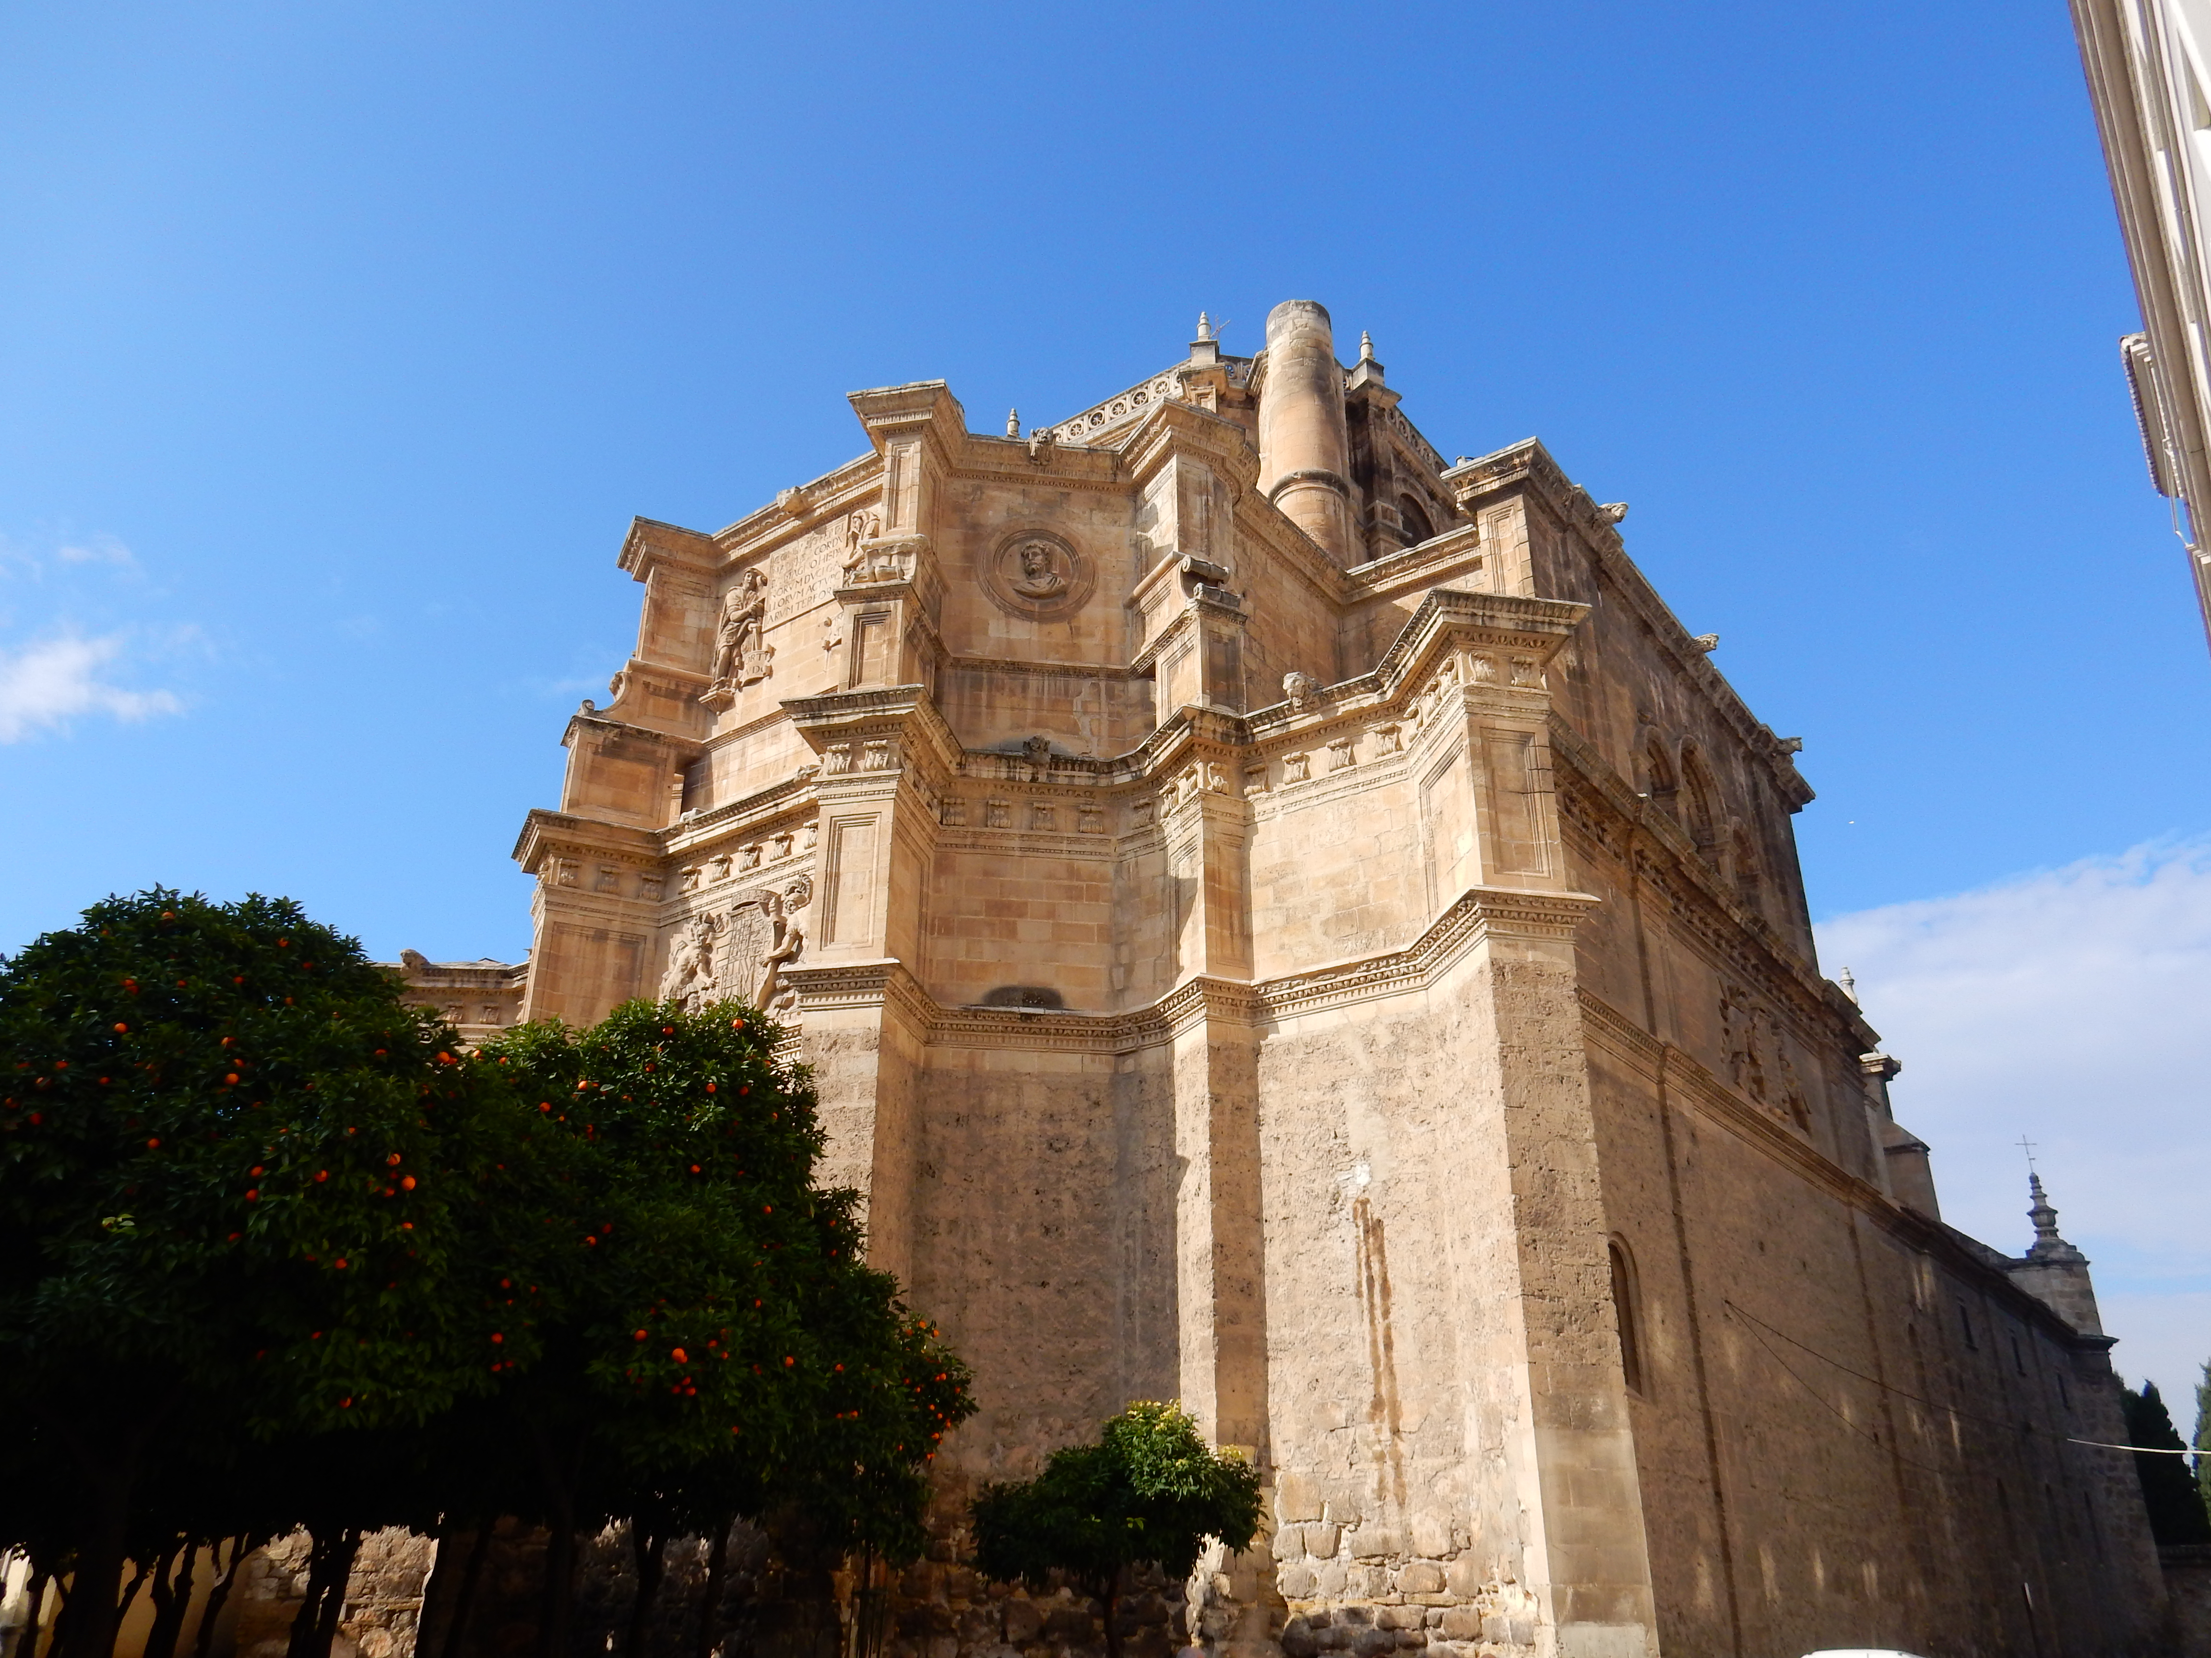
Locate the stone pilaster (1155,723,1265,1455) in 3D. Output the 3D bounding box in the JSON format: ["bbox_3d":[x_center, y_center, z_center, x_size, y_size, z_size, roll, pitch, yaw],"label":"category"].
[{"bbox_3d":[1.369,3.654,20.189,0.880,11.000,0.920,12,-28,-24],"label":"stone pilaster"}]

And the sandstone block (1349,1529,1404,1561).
[{"bbox_3d":[2.968,7.825,17.473,0.600,0.330,0.320,-18,-31,33],"label":"sandstone block"}]

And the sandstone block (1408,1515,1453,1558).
[{"bbox_3d":[3.487,7.596,17.147,0.460,0.400,0.320,-18,-31,33],"label":"sandstone block"}]

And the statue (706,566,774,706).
[{"bbox_3d":[-5.543,-2.974,24.226,1.020,2.050,0.450,-18,-31,33],"label":"statue"}]

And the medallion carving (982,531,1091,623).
[{"bbox_3d":[-1.047,-3.815,23.906,1.620,1.520,0.280,4,-25,-7],"label":"medallion carving"}]

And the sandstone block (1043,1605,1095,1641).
[{"bbox_3d":[-0.422,9.032,18.151,0.570,0.360,0.350,4,-25,-7],"label":"sandstone block"}]

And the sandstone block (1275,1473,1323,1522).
[{"bbox_3d":[2.215,7.620,18.202,0.520,0.500,0.320,-18,-31,33],"label":"sandstone block"}]

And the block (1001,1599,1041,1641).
[{"bbox_3d":[-0.949,8.976,18.096,0.460,0.440,0.350,4,-25,-7],"label":"block"}]

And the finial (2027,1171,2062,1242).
[{"bbox_3d":[28.488,11.476,48.572,0.820,2.050,0.820,-18,-31,33],"label":"finial"}]

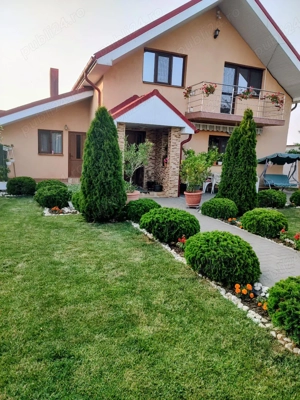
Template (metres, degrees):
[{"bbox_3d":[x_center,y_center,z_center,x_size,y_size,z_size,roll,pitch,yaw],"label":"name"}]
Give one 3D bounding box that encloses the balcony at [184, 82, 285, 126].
[{"bbox_3d":[3.635,-3.893,11.672,4.080,1.300,1.300,-1,11,-19],"label":"balcony"}]

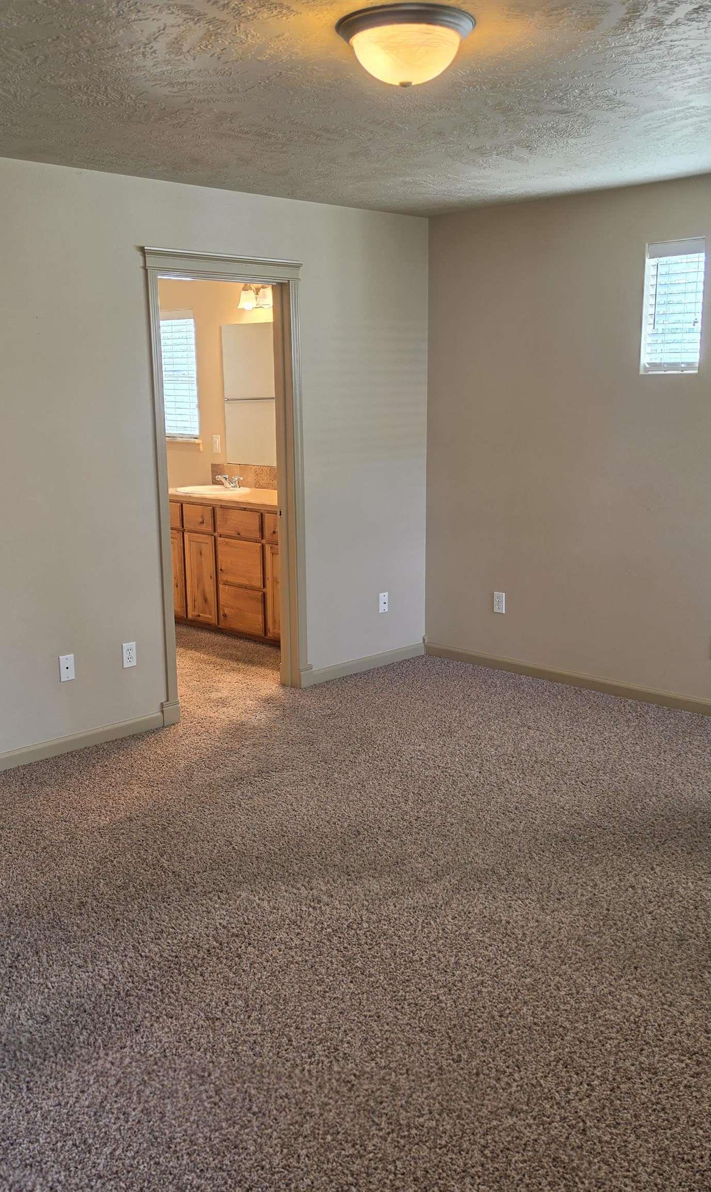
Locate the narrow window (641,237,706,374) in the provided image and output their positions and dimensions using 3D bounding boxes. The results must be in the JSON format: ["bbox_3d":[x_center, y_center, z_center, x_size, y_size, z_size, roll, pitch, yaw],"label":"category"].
[{"bbox_3d":[1.476,-1.324,4.862,0.280,0.580,0.090,10,16,44],"label":"narrow window"}]

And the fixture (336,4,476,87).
[{"bbox_3d":[0.127,-1.338,2.619,0.345,0.147,0.345,0,11,0],"label":"fixture"}]

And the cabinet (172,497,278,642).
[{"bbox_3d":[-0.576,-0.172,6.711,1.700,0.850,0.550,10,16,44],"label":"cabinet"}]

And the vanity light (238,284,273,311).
[{"bbox_3d":[-0.484,-1.886,6.509,0.640,0.230,0.200,10,16,44],"label":"vanity light"}]

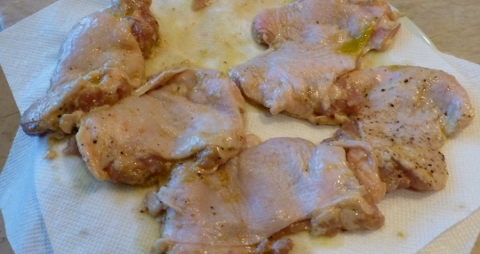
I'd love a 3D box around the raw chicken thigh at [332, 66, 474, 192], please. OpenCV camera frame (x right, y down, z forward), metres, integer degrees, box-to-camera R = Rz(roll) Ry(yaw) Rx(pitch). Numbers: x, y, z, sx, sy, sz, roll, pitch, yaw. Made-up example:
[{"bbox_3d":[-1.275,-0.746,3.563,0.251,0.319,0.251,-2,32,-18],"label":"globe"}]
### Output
[{"bbox_3d":[0.117,-0.002,0.293,0.098,0.022,0.109,7,55,5],"label":"raw chicken thigh"}]

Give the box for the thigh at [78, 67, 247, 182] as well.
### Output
[{"bbox_3d":[-0.051,-0.001,0.291,0.116,0.024,0.091,-20,57,-13],"label":"thigh"}]

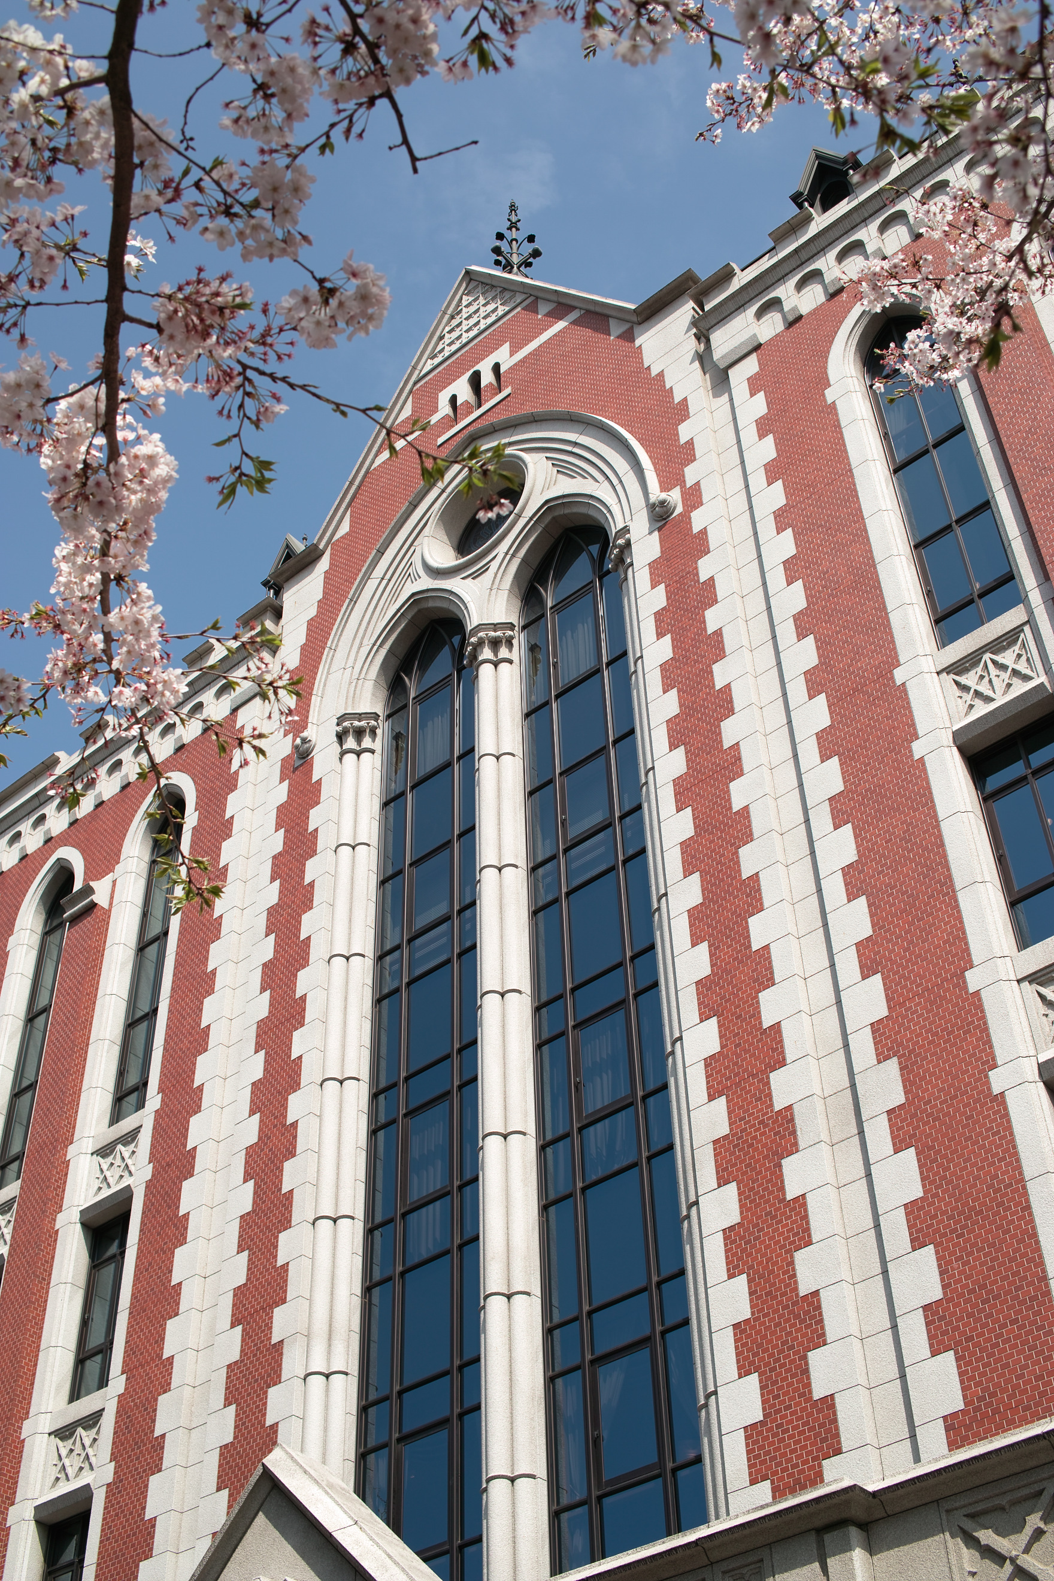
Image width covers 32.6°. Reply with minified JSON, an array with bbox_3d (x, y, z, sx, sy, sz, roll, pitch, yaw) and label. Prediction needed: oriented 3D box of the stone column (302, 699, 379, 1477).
[{"bbox_3d":[-2.535,4.134,24.570,0.518,14.698,0.448,-31,-50,27],"label":"stone column"}]

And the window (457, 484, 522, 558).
[{"bbox_3d":[-0.510,-4.432,30.404,1.853,1.853,0.149,-31,-50,27],"label":"window"}]

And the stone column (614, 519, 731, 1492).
[{"bbox_3d":[1.681,1.587,22.012,0.518,14.698,0.448,-31,-50,27],"label":"stone column"}]

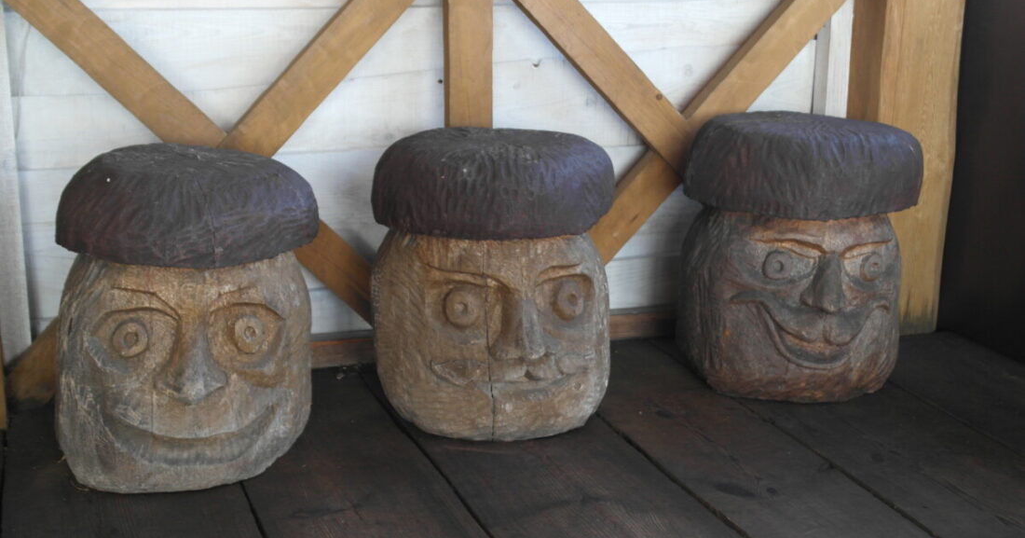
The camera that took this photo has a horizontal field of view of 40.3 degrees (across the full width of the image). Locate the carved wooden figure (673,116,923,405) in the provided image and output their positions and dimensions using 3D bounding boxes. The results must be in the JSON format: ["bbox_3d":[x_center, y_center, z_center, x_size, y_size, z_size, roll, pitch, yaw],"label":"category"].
[{"bbox_3d":[0.535,-0.036,2.635,0.433,0.490,0.412,-3,15,-14],"label":"carved wooden figure"}]

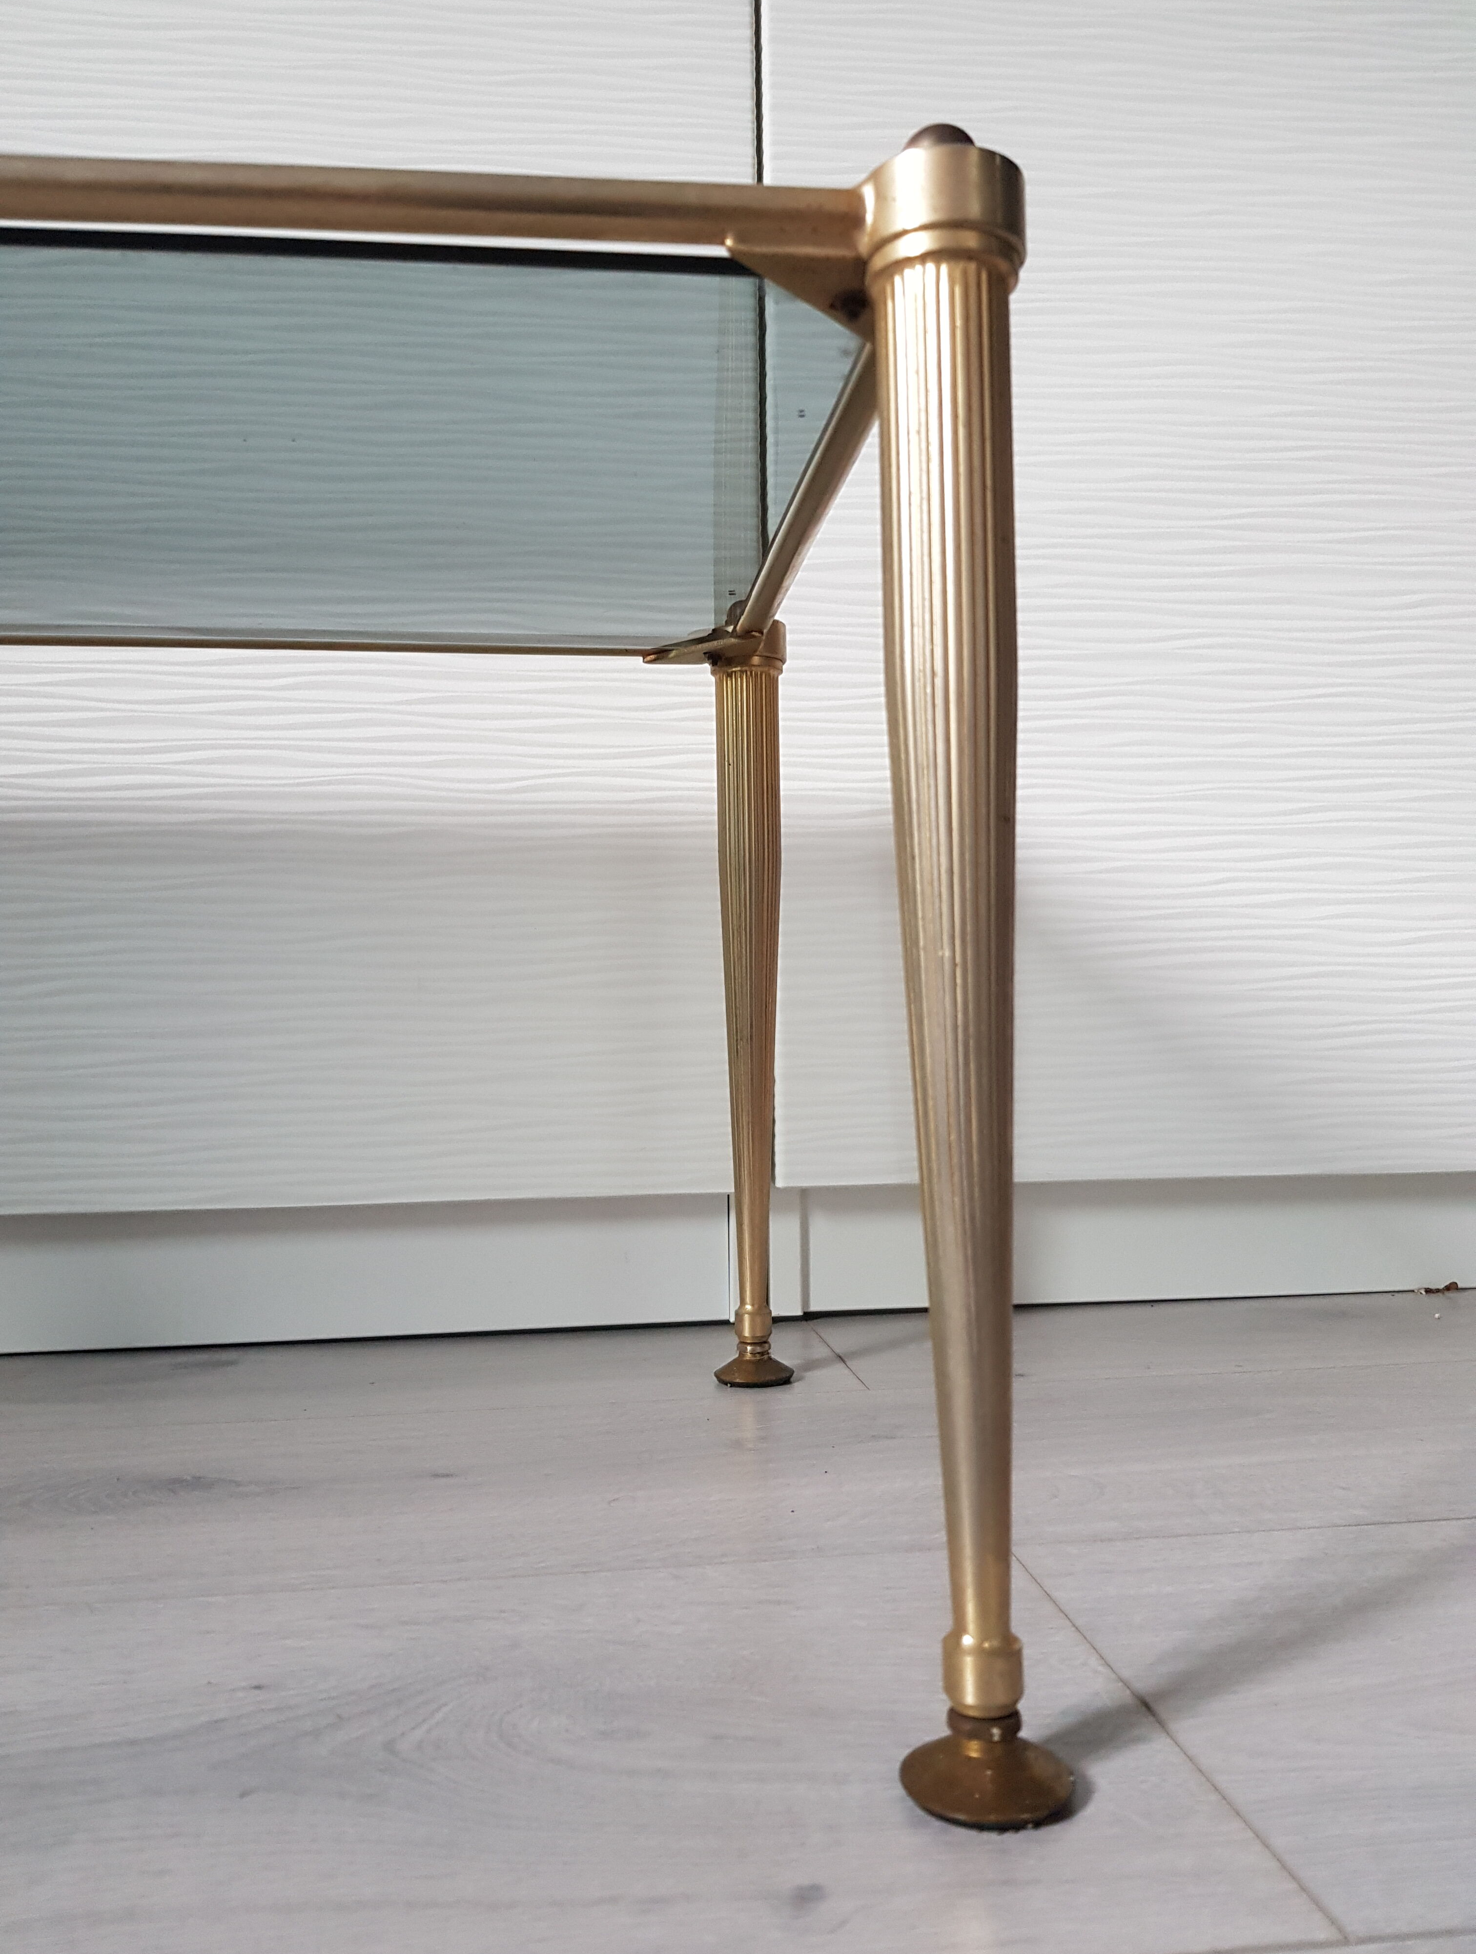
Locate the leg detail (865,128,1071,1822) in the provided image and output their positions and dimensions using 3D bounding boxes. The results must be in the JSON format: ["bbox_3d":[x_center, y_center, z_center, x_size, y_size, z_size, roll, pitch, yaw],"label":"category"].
[{"bbox_3d":[0.051,-0.007,0.333,0.038,0.380,0.038,-1,-3,-7],"label":"leg detail"}]

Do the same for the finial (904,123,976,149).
[{"bbox_3d":[0.046,-0.191,0.341,0.017,0.012,0.017,-1,-3,-7],"label":"finial"}]

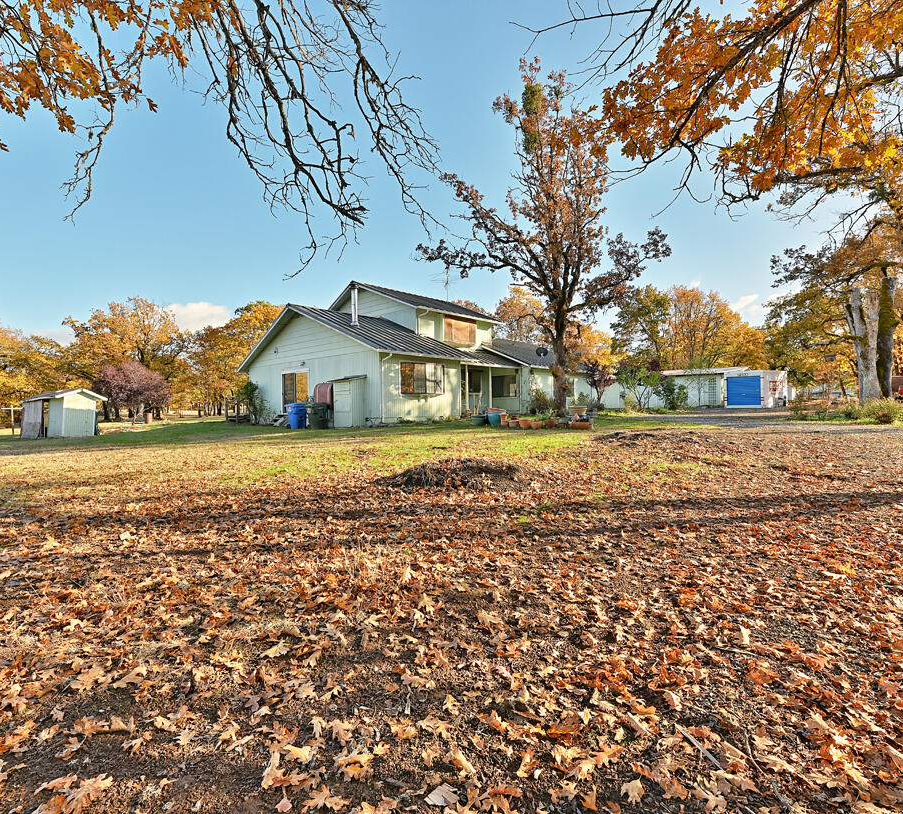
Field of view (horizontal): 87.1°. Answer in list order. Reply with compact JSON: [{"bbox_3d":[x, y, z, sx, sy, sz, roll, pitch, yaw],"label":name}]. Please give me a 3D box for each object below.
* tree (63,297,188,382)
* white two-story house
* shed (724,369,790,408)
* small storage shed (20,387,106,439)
[{"bbox_3d":[-29.568,-4.450,44.000,9.600,11.600,9.600,0,0,-34],"label":"tree"},{"bbox_3d":[-1.390,-2.970,29.730,13.400,7.500,18.200,0,0,44],"label":"white two-story house"},{"bbox_3d":[21.039,-1.123,32.768,3.850,2.440,2.440,0,0,-36],"label":"shed"},{"bbox_3d":[-18.989,0.330,23.300,2.200,2.350,2.400,0,0,10],"label":"small storage shed"}]

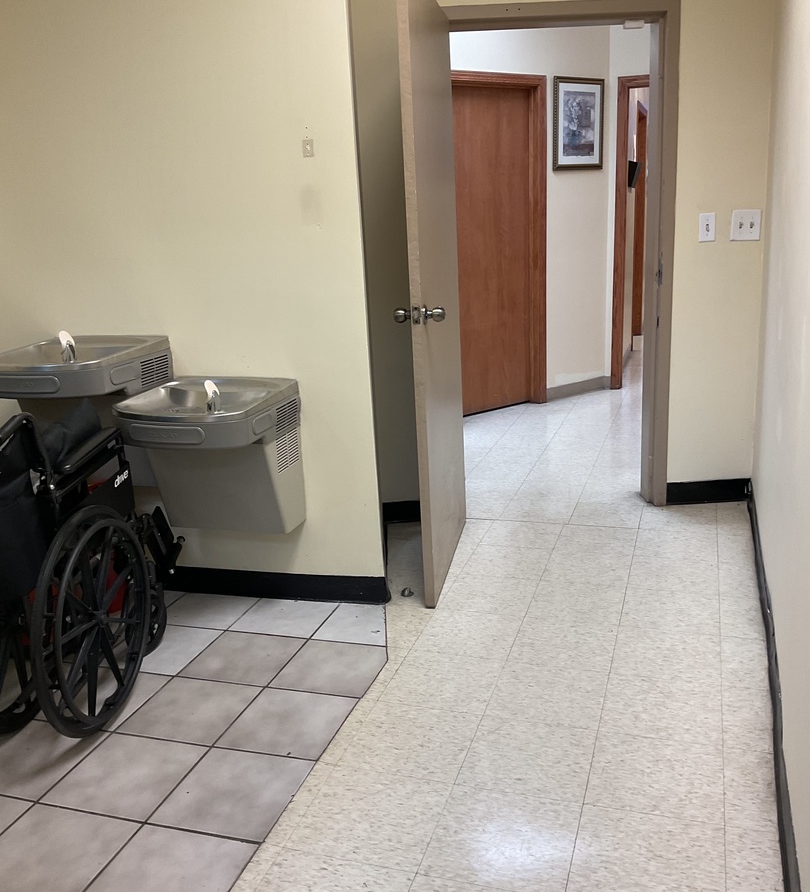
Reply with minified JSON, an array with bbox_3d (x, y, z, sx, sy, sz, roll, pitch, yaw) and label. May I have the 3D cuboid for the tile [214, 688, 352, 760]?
[{"bbox_3d":[-0.315,0.762,2.476,0.296,0.010,0.304,2,16,18],"label":"tile"}]

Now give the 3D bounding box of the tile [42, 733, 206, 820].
[{"bbox_3d":[-0.697,0.832,2.283,0.308,0.010,0.308,2,16,18],"label":"tile"}]

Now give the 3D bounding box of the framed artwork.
[{"bbox_3d":[1.114,-2.055,5.783,0.452,0.558,0.030,-14,18,-34],"label":"framed artwork"}]

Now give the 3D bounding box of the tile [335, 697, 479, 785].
[{"bbox_3d":[0.021,0.773,2.364,0.307,0.010,0.307,2,16,18],"label":"tile"}]

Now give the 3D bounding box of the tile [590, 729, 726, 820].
[{"bbox_3d":[0.601,0.792,2.163,0.306,0.010,0.306,2,16,18],"label":"tile"}]

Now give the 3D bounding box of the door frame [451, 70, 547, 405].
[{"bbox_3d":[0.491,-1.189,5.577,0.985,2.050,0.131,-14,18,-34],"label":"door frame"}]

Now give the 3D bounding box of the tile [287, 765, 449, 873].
[{"bbox_3d":[-0.073,0.855,2.083,0.307,0.010,0.307,2,16,18],"label":"tile"}]

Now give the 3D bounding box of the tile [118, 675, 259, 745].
[{"bbox_3d":[-0.601,0.751,2.564,0.308,0.010,0.308,2,16,18],"label":"tile"}]

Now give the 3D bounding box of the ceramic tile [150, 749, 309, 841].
[{"bbox_3d":[-0.411,0.842,2.188,0.295,0.010,0.308,2,16,18],"label":"ceramic tile"}]

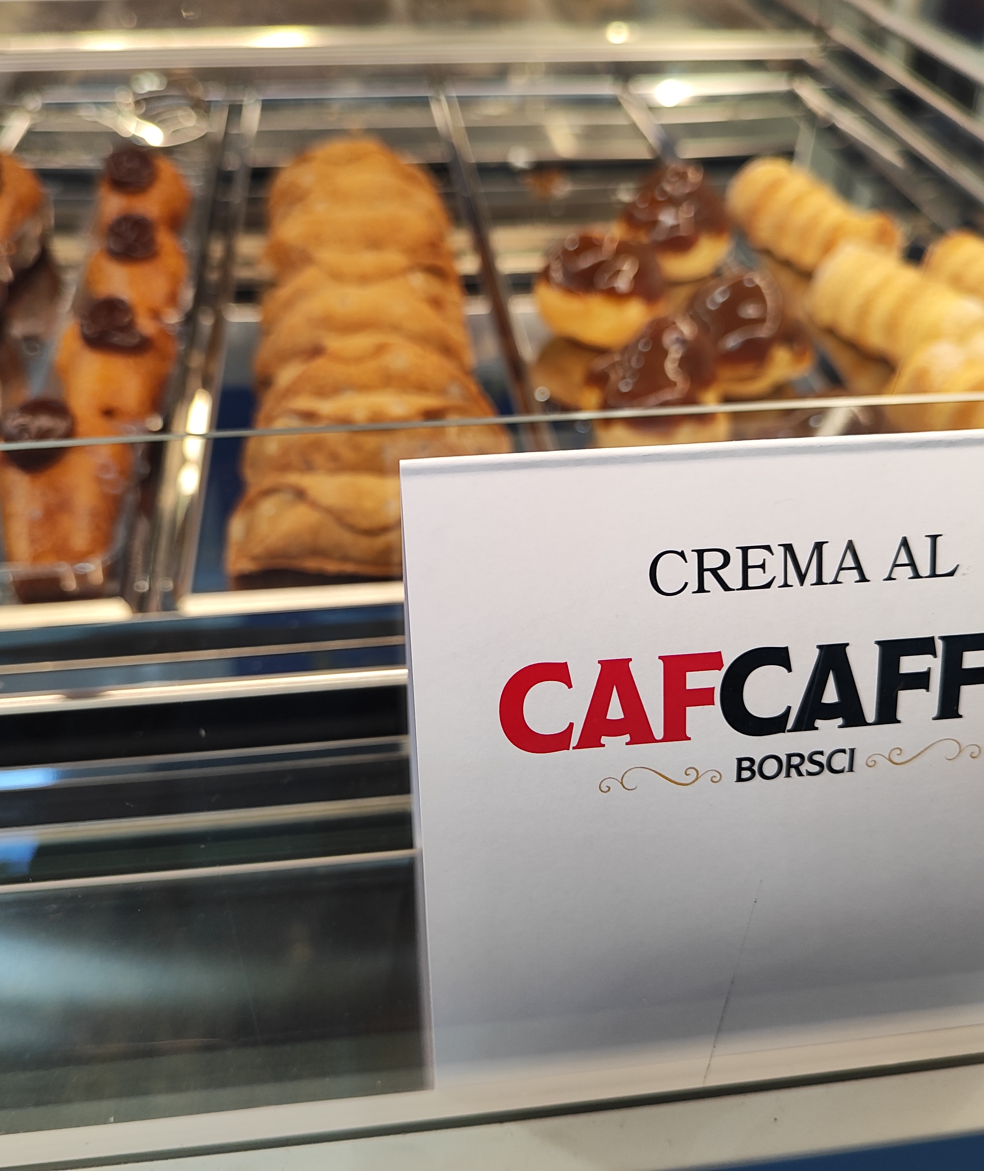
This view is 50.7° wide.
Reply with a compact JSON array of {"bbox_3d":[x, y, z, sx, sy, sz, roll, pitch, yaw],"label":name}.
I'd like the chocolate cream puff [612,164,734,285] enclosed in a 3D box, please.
[{"bbox_3d":[0.090,-0.180,0.516,0.053,0.051,0.053,-3,40,-5],"label":"chocolate cream puff"}]

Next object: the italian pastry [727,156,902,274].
[{"bbox_3d":[0.143,-0.167,0.465,0.029,0.029,0.073,-26,48,-28],"label":"italian pastry"}]

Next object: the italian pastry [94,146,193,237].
[{"bbox_3d":[-0.175,-0.195,0.532,0.045,0.047,0.073,-3,40,-5],"label":"italian pastry"}]

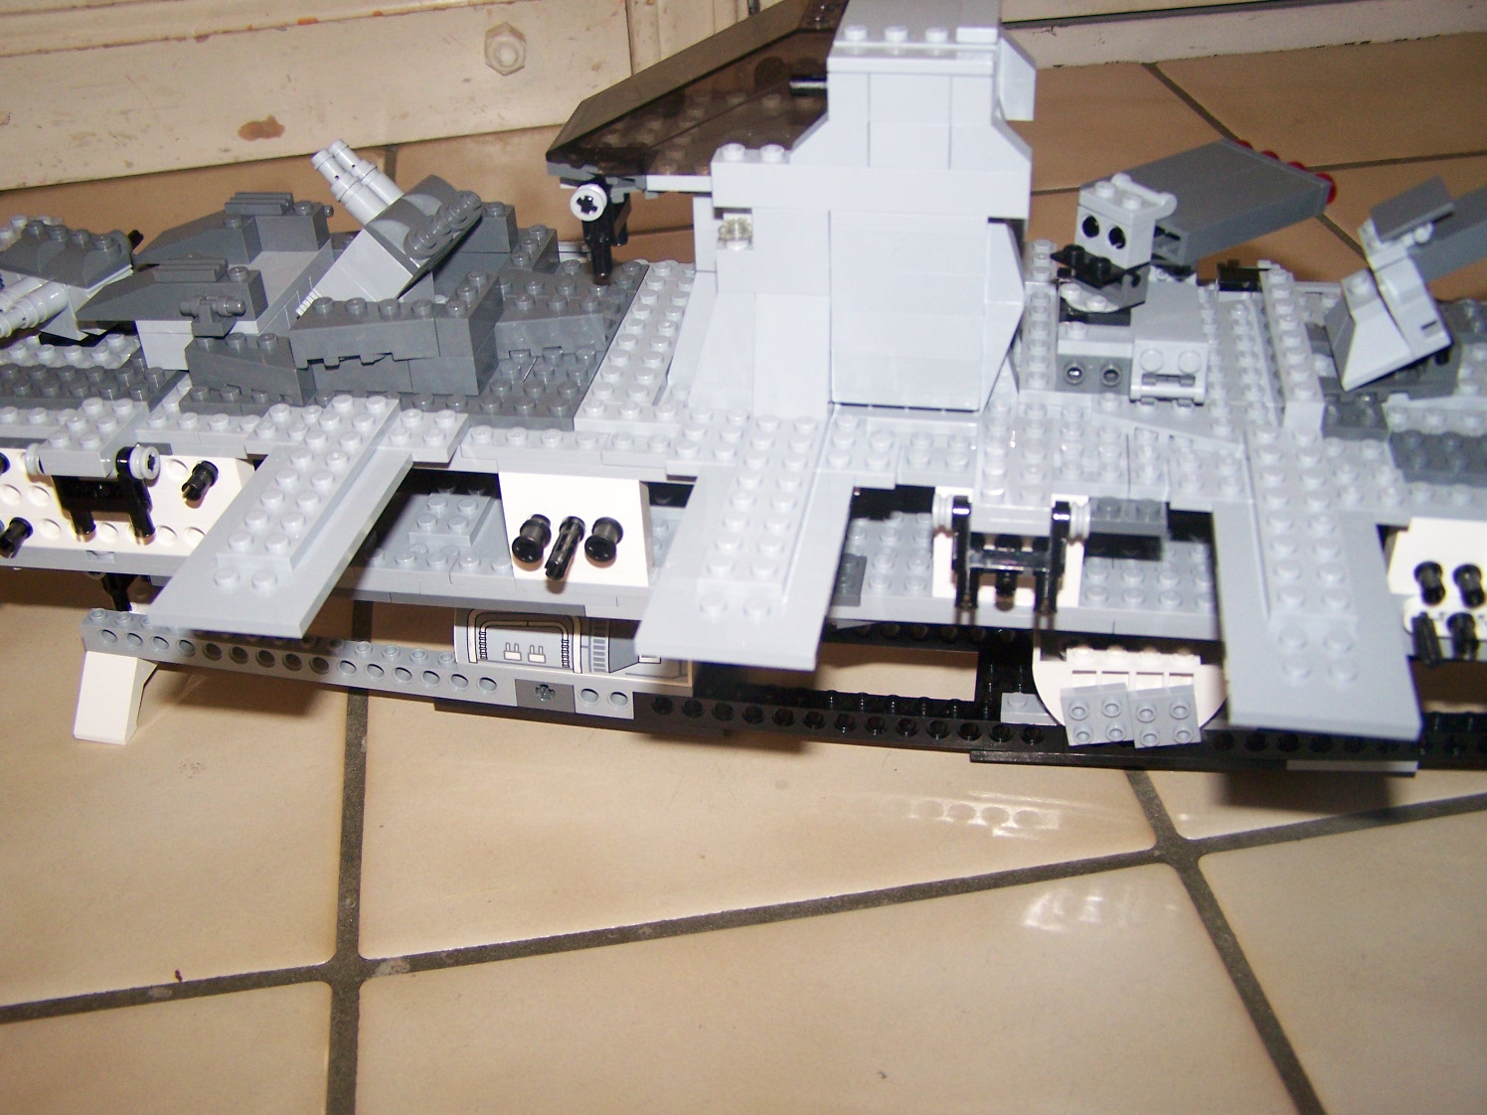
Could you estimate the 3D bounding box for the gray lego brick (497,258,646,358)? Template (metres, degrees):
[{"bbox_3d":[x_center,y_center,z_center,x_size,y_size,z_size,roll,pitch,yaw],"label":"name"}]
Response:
[{"bbox_3d":[-0.043,-0.059,0.392,0.026,0.010,0.035,4,36,9],"label":"gray lego brick"}]

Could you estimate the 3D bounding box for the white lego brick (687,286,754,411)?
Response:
[{"bbox_3d":[-0.004,-0.047,0.357,0.016,0.029,0.009,4,36,9],"label":"white lego brick"}]

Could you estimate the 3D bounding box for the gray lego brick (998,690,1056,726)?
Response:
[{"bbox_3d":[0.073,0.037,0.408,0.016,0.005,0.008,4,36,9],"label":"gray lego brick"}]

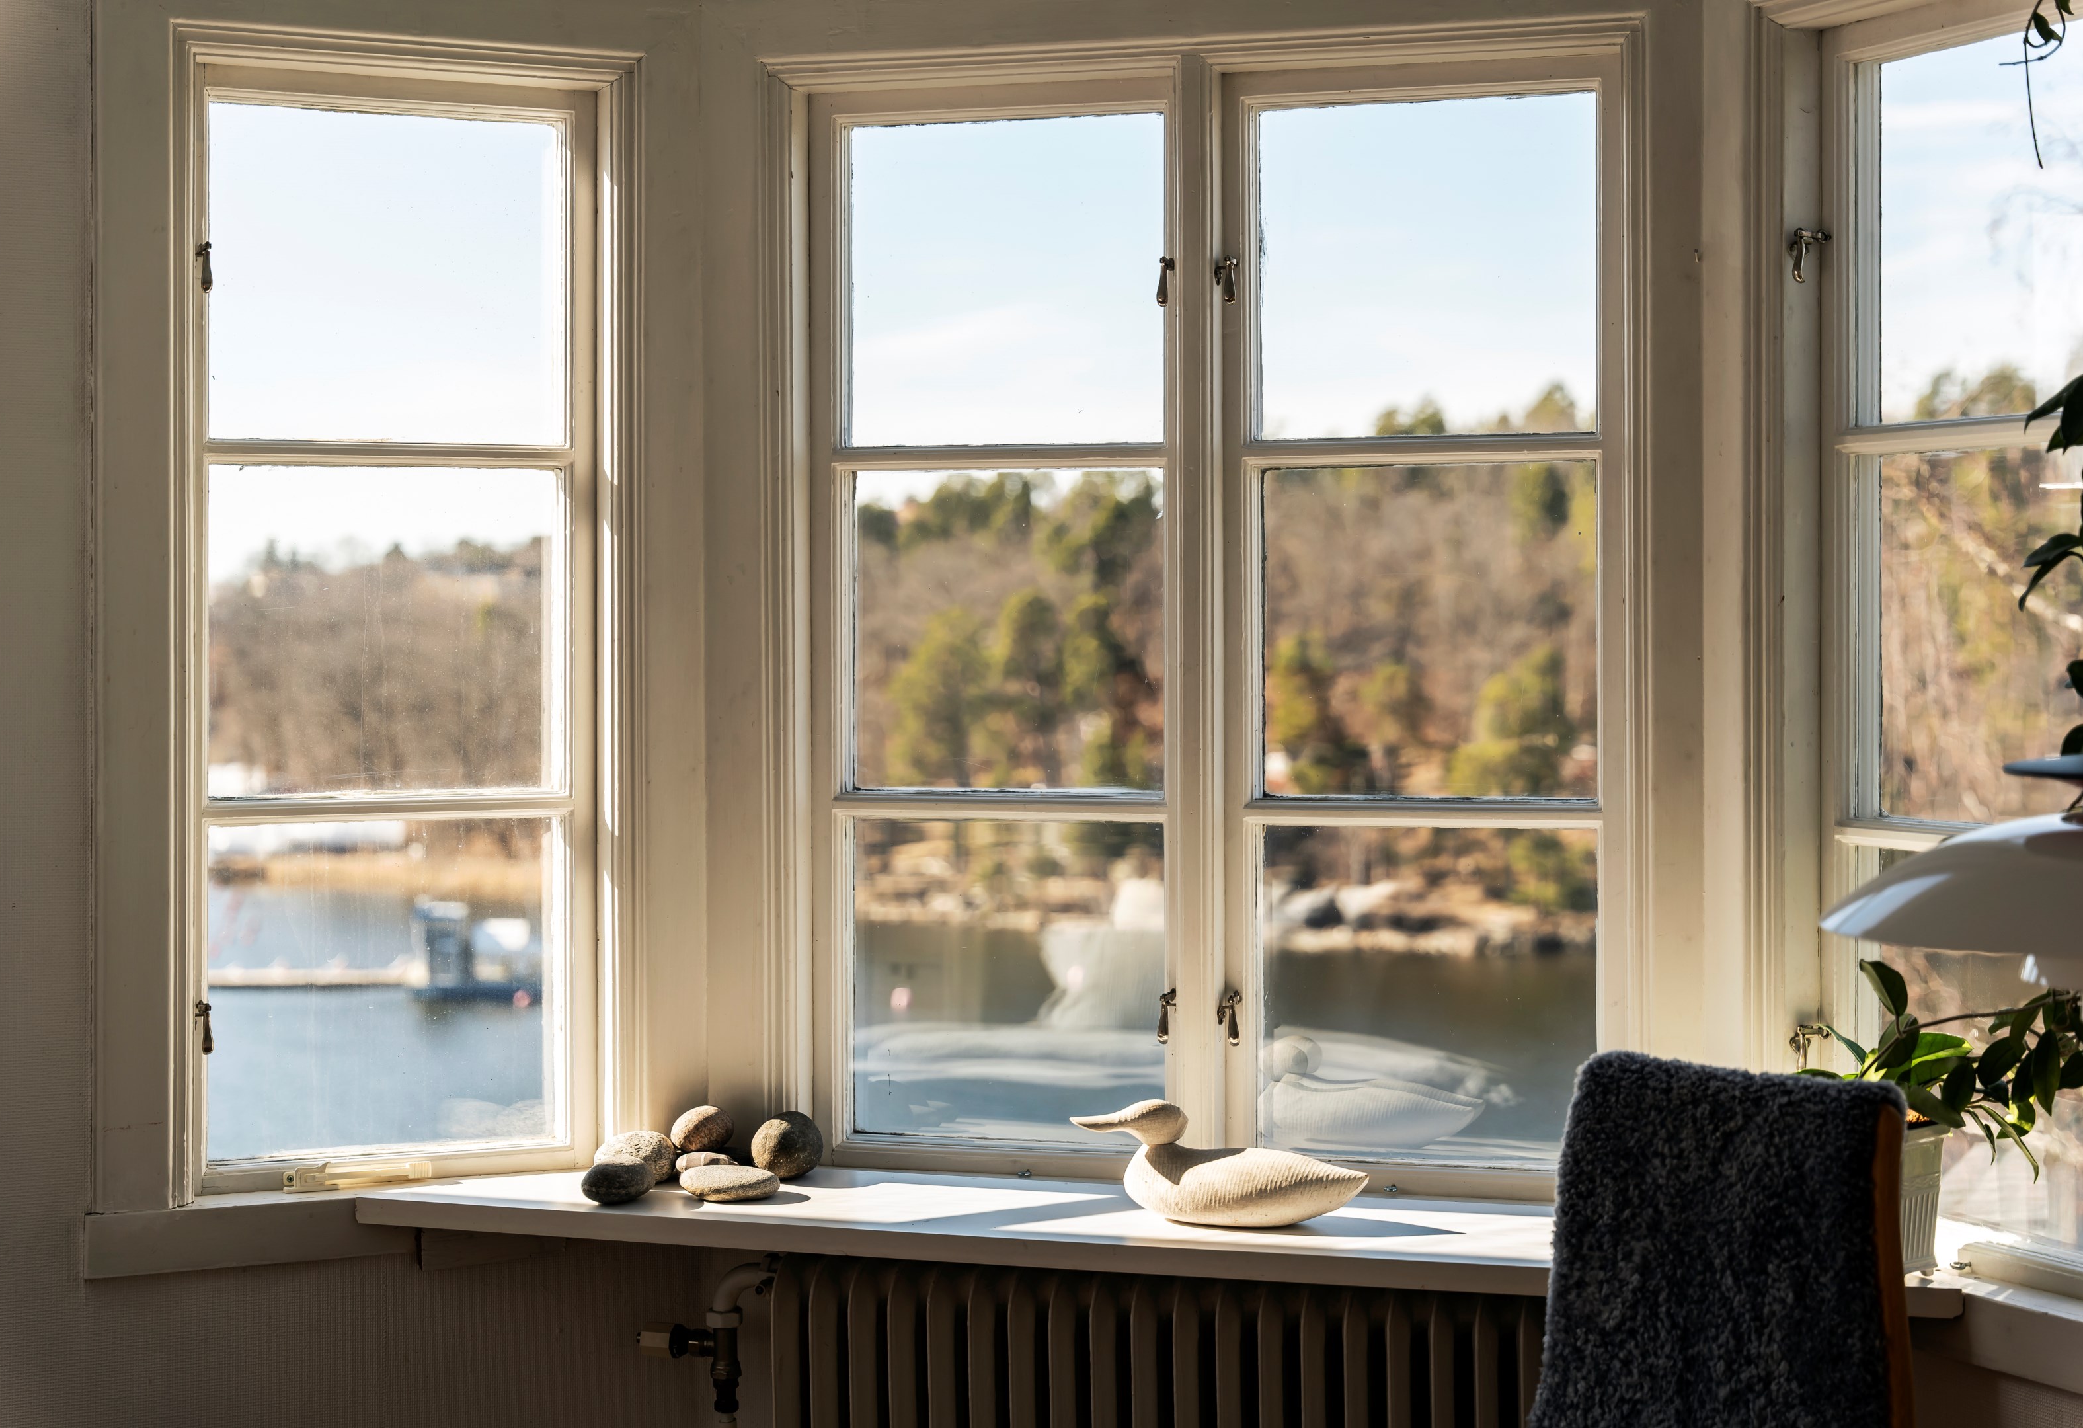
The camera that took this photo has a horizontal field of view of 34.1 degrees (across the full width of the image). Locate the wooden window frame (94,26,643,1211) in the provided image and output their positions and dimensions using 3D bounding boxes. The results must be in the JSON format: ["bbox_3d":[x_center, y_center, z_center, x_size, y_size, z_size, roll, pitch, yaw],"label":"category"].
[{"bbox_3d":[-0.738,-0.102,3.761,0.598,1.262,0.120,-1,2,-24],"label":"wooden window frame"}]

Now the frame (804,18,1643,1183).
[{"bbox_3d":[0.172,-0.101,3.744,0.991,1.262,0.120,0,2,17],"label":"frame"}]

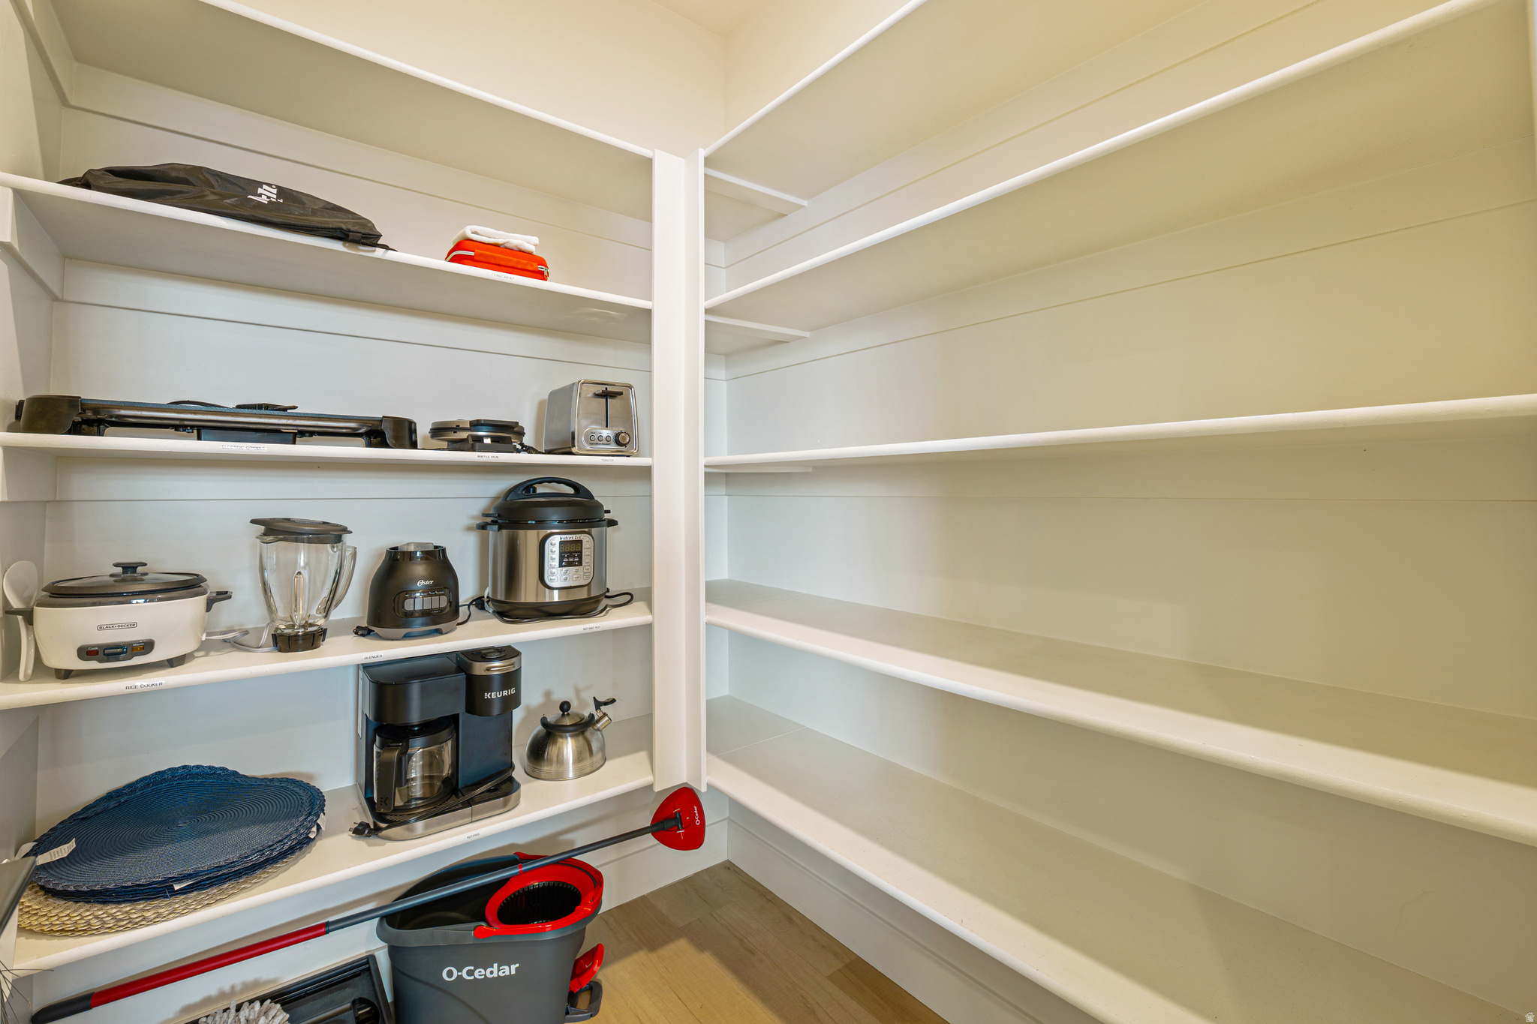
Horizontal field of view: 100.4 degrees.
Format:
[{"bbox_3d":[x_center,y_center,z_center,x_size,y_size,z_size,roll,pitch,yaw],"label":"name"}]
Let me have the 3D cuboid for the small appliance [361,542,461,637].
[{"bbox_3d":[-0.757,0.159,1.360,0.175,0.190,0.175,-1,2,-39],"label":"small appliance"}]

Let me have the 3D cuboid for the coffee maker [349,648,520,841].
[{"bbox_3d":[-0.741,0.481,1.449,0.293,0.334,0.332,-1,2,-36],"label":"coffee maker"}]

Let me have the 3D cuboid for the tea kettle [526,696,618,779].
[{"bbox_3d":[-0.501,0.559,1.634,0.218,0.165,0.198,0,2,1],"label":"tea kettle"}]

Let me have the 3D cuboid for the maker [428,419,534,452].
[{"bbox_3d":[-0.645,-0.169,1.440,0.195,0.078,0.235,-1,2,-37],"label":"maker"}]

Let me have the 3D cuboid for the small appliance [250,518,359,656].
[{"bbox_3d":[-0.884,0.134,1.224,0.164,0.248,0.140,-1,2,-37],"label":"small appliance"}]

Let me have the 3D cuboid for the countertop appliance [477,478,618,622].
[{"bbox_3d":[-0.569,0.078,1.657,0.357,0.335,0.315,-1,2,-38],"label":"countertop appliance"}]

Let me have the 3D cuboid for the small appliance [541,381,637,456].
[{"bbox_3d":[-0.459,-0.224,1.633,0.154,0.176,0.263,-1,2,-34],"label":"small appliance"}]

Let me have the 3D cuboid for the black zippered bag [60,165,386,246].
[{"bbox_3d":[-0.954,-0.543,1.169,0.434,0.101,0.252,-1,2,-37],"label":"black zippered bag"}]

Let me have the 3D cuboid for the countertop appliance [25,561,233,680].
[{"bbox_3d":[-1.108,0.173,1.106,0.280,0.178,0.213,-1,2,-37],"label":"countertop appliance"}]

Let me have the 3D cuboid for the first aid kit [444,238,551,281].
[{"bbox_3d":[-0.595,-0.529,1.399,0.186,0.057,0.147,-1,2,-37],"label":"first aid kit"}]

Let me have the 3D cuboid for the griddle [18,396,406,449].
[{"bbox_3d":[-0.993,-0.154,1.220,0.535,0.063,0.280,-1,2,-37],"label":"griddle"}]

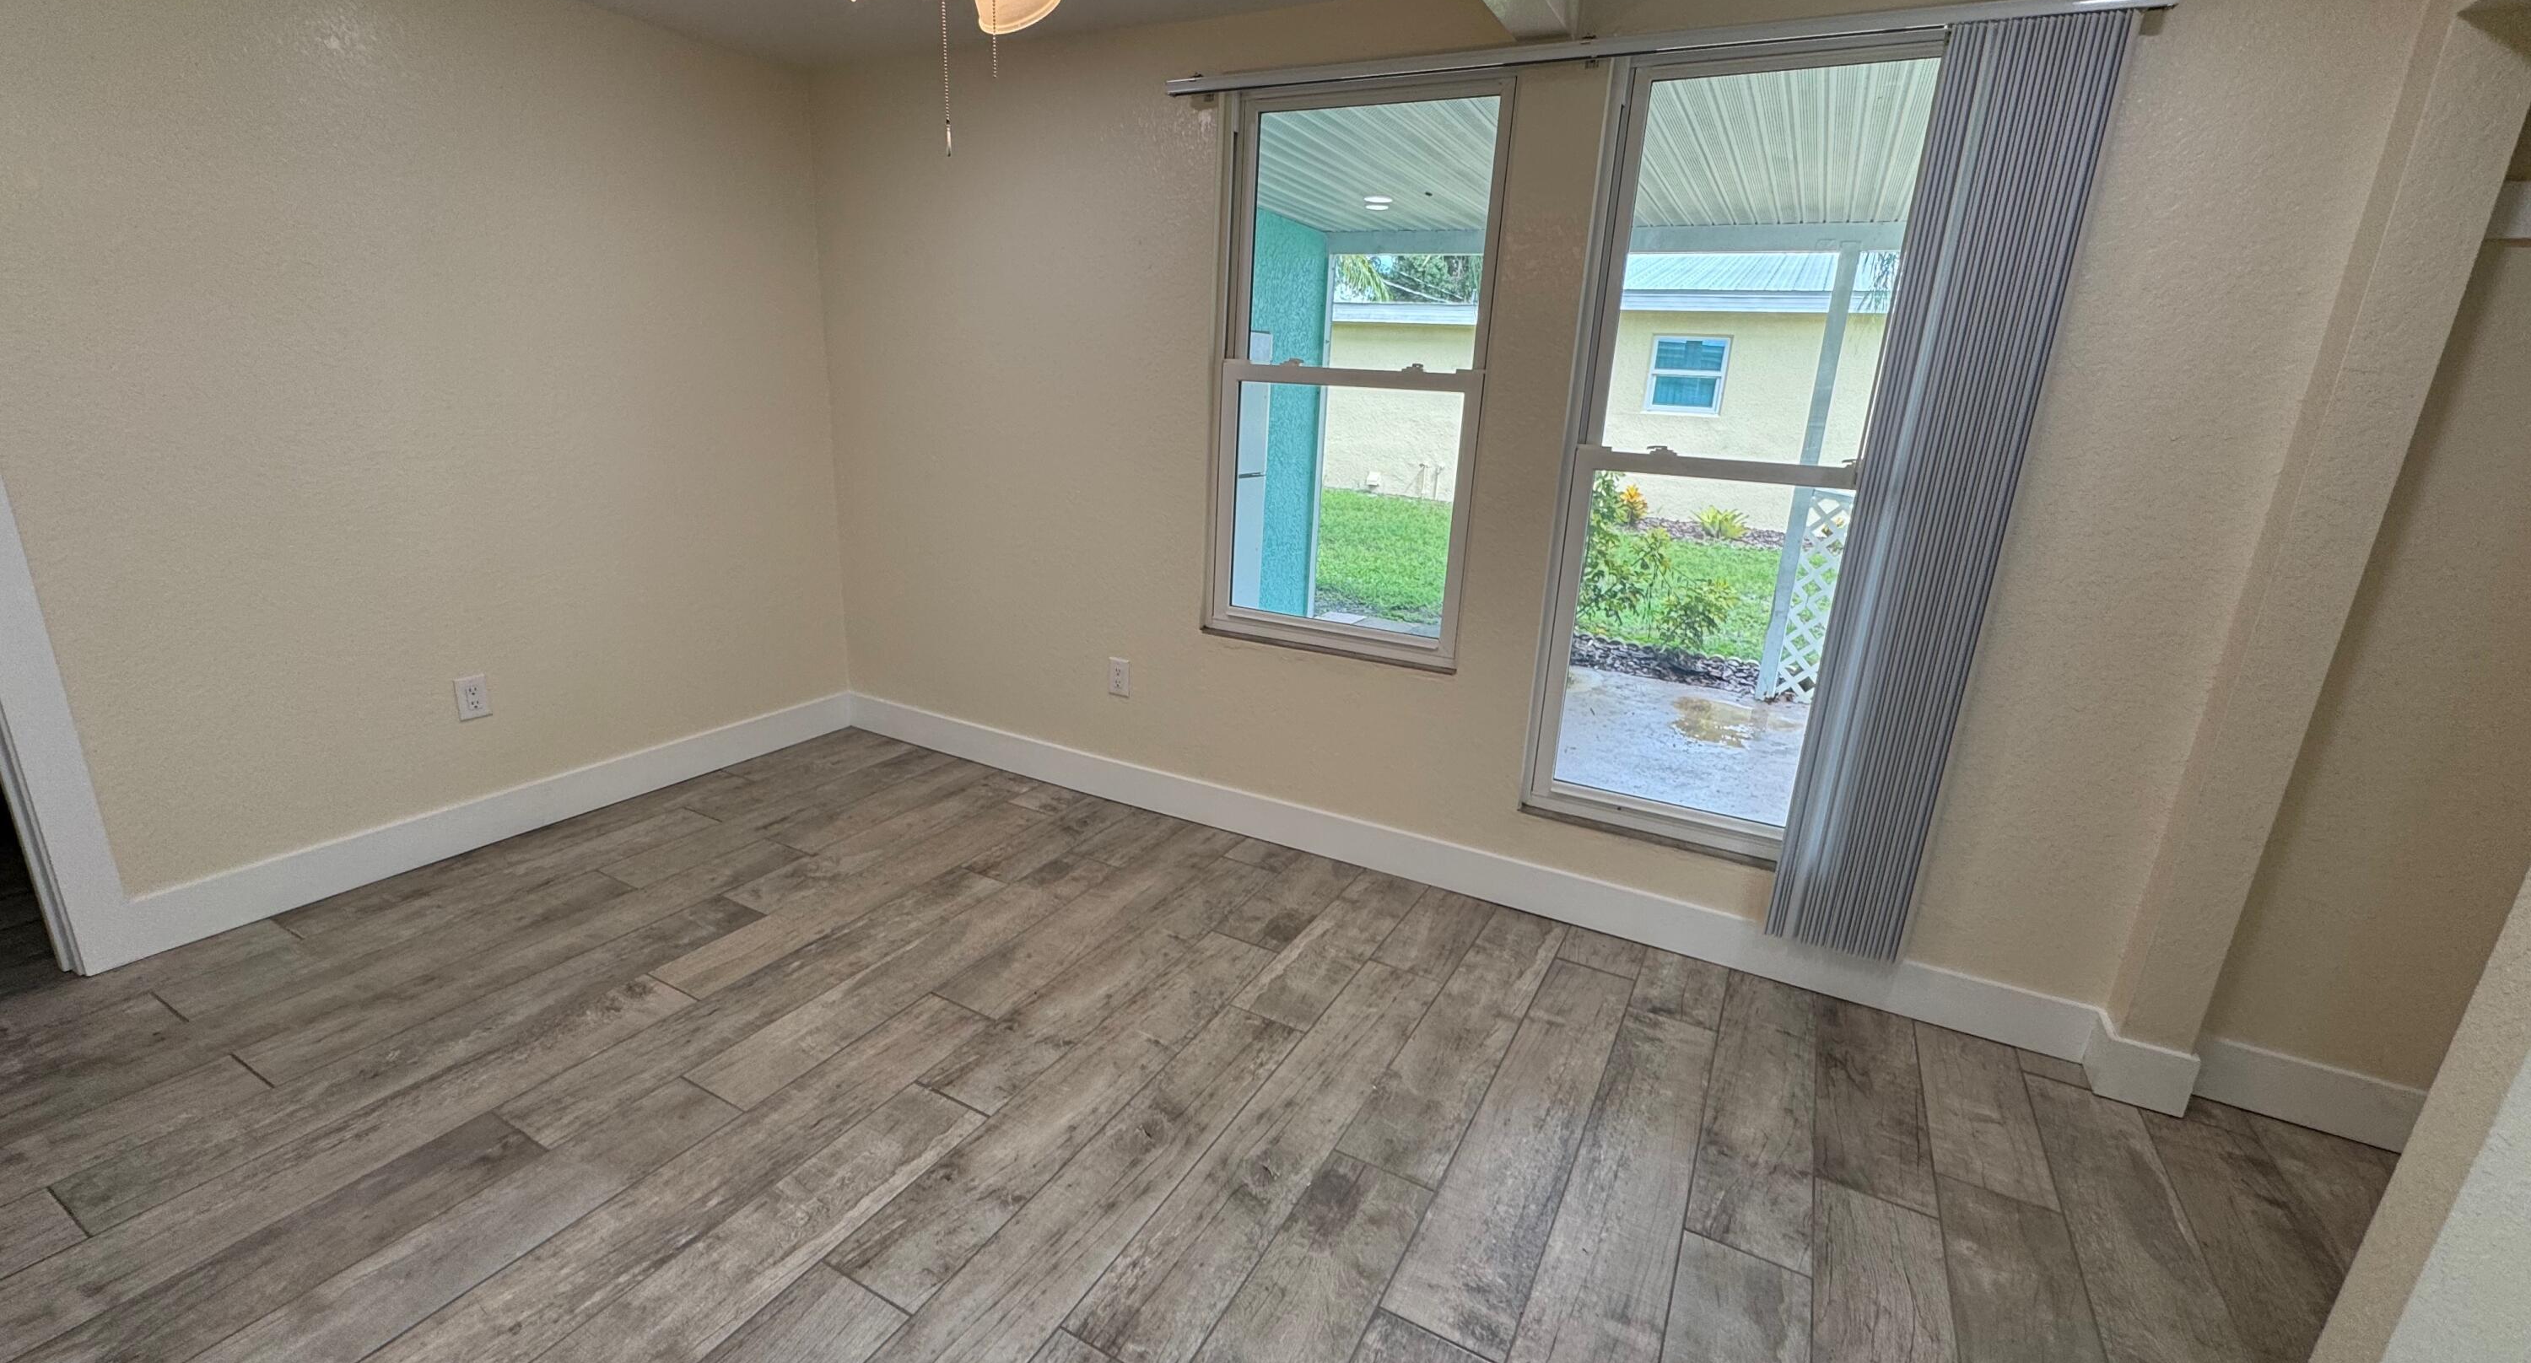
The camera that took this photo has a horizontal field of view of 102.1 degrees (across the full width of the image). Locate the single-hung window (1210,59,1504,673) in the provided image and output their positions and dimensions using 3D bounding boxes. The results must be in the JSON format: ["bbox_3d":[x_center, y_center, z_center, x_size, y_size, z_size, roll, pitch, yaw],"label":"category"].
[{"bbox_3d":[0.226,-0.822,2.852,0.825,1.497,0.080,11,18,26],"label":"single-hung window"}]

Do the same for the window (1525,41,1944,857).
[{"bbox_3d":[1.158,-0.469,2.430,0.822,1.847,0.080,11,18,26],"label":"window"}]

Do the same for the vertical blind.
[{"bbox_3d":[1.412,-0.307,2.208,0.279,1.938,0.090,11,18,26],"label":"vertical blind"}]

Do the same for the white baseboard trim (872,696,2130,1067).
[{"bbox_3d":[0.112,0.457,3.203,4.006,0.141,0.016,11,18,26],"label":"white baseboard trim"}]

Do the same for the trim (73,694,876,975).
[{"bbox_3d":[-2.140,0.348,3.188,0.016,0.141,2.116,11,18,26],"label":"trim"}]

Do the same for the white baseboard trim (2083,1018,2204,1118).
[{"bbox_3d":[1.907,0.831,2.231,0.151,0.141,0.122,11,18,26],"label":"white baseboard trim"}]

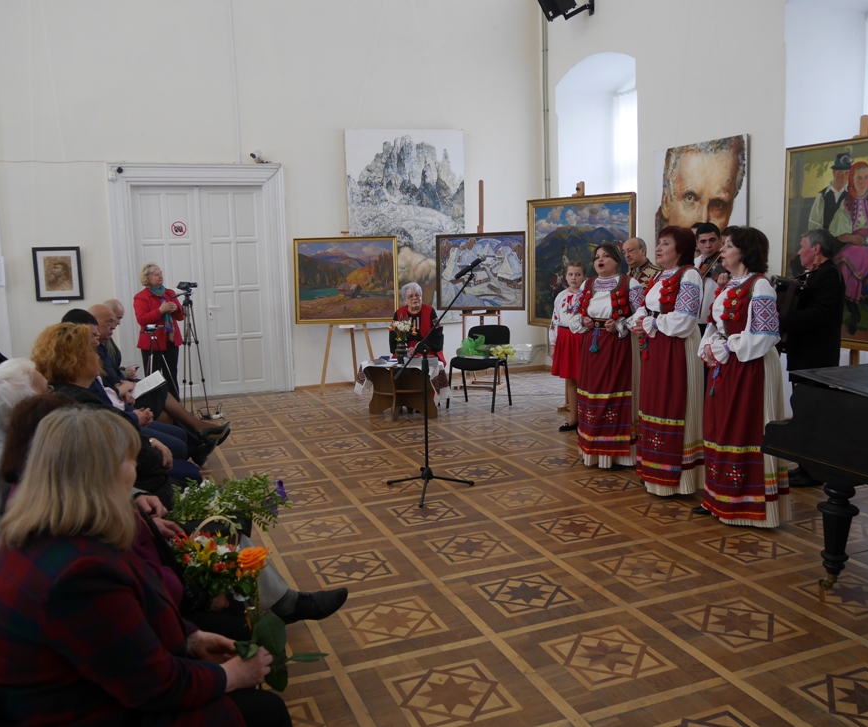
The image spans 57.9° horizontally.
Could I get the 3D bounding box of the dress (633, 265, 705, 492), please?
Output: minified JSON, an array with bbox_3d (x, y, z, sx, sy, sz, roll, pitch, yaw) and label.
[{"bbox_3d":[1.531,0.086,5.120,0.440,1.428,0.490,-5,9,-26],"label":"dress"}]

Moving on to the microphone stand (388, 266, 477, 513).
[{"bbox_3d":[-0.010,0.127,5.140,0.620,1.463,0.520,-1,8,2],"label":"microphone stand"}]

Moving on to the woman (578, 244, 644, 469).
[{"bbox_3d":[1.294,-0.063,5.750,0.500,1.602,0.420,5,10,40],"label":"woman"}]

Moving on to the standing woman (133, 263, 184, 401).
[{"bbox_3d":[-2.887,-0.278,8.280,0.350,1.564,0.470,4,10,35],"label":"standing woman"}]

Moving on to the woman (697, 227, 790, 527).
[{"bbox_3d":[1.793,0.057,4.530,0.440,1.672,0.500,-5,8,-20],"label":"woman"}]

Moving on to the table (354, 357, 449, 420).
[{"bbox_3d":[-0.309,0.250,7.690,0.950,0.540,0.580,2,8,22],"label":"table"}]

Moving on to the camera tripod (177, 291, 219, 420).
[{"bbox_3d":[-2.400,-0.105,7.860,0.380,1.309,0.360,2,9,25],"label":"camera tripod"}]

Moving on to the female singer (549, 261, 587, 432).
[{"bbox_3d":[1.187,-0.154,6.870,0.420,1.484,0.300,3,9,30],"label":"female singer"}]

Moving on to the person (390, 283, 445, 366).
[{"bbox_3d":[-0.192,-0.176,8.120,0.580,1.260,0.750,-1,8,4],"label":"person"}]

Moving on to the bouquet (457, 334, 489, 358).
[{"bbox_3d":[0.408,-0.176,8.100,0.330,0.250,0.280,1,8,15],"label":"bouquet"}]

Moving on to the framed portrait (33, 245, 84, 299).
[{"bbox_3d":[-4.040,-0.965,8.460,0.467,0.570,0.040,-4,8,-18],"label":"framed portrait"}]

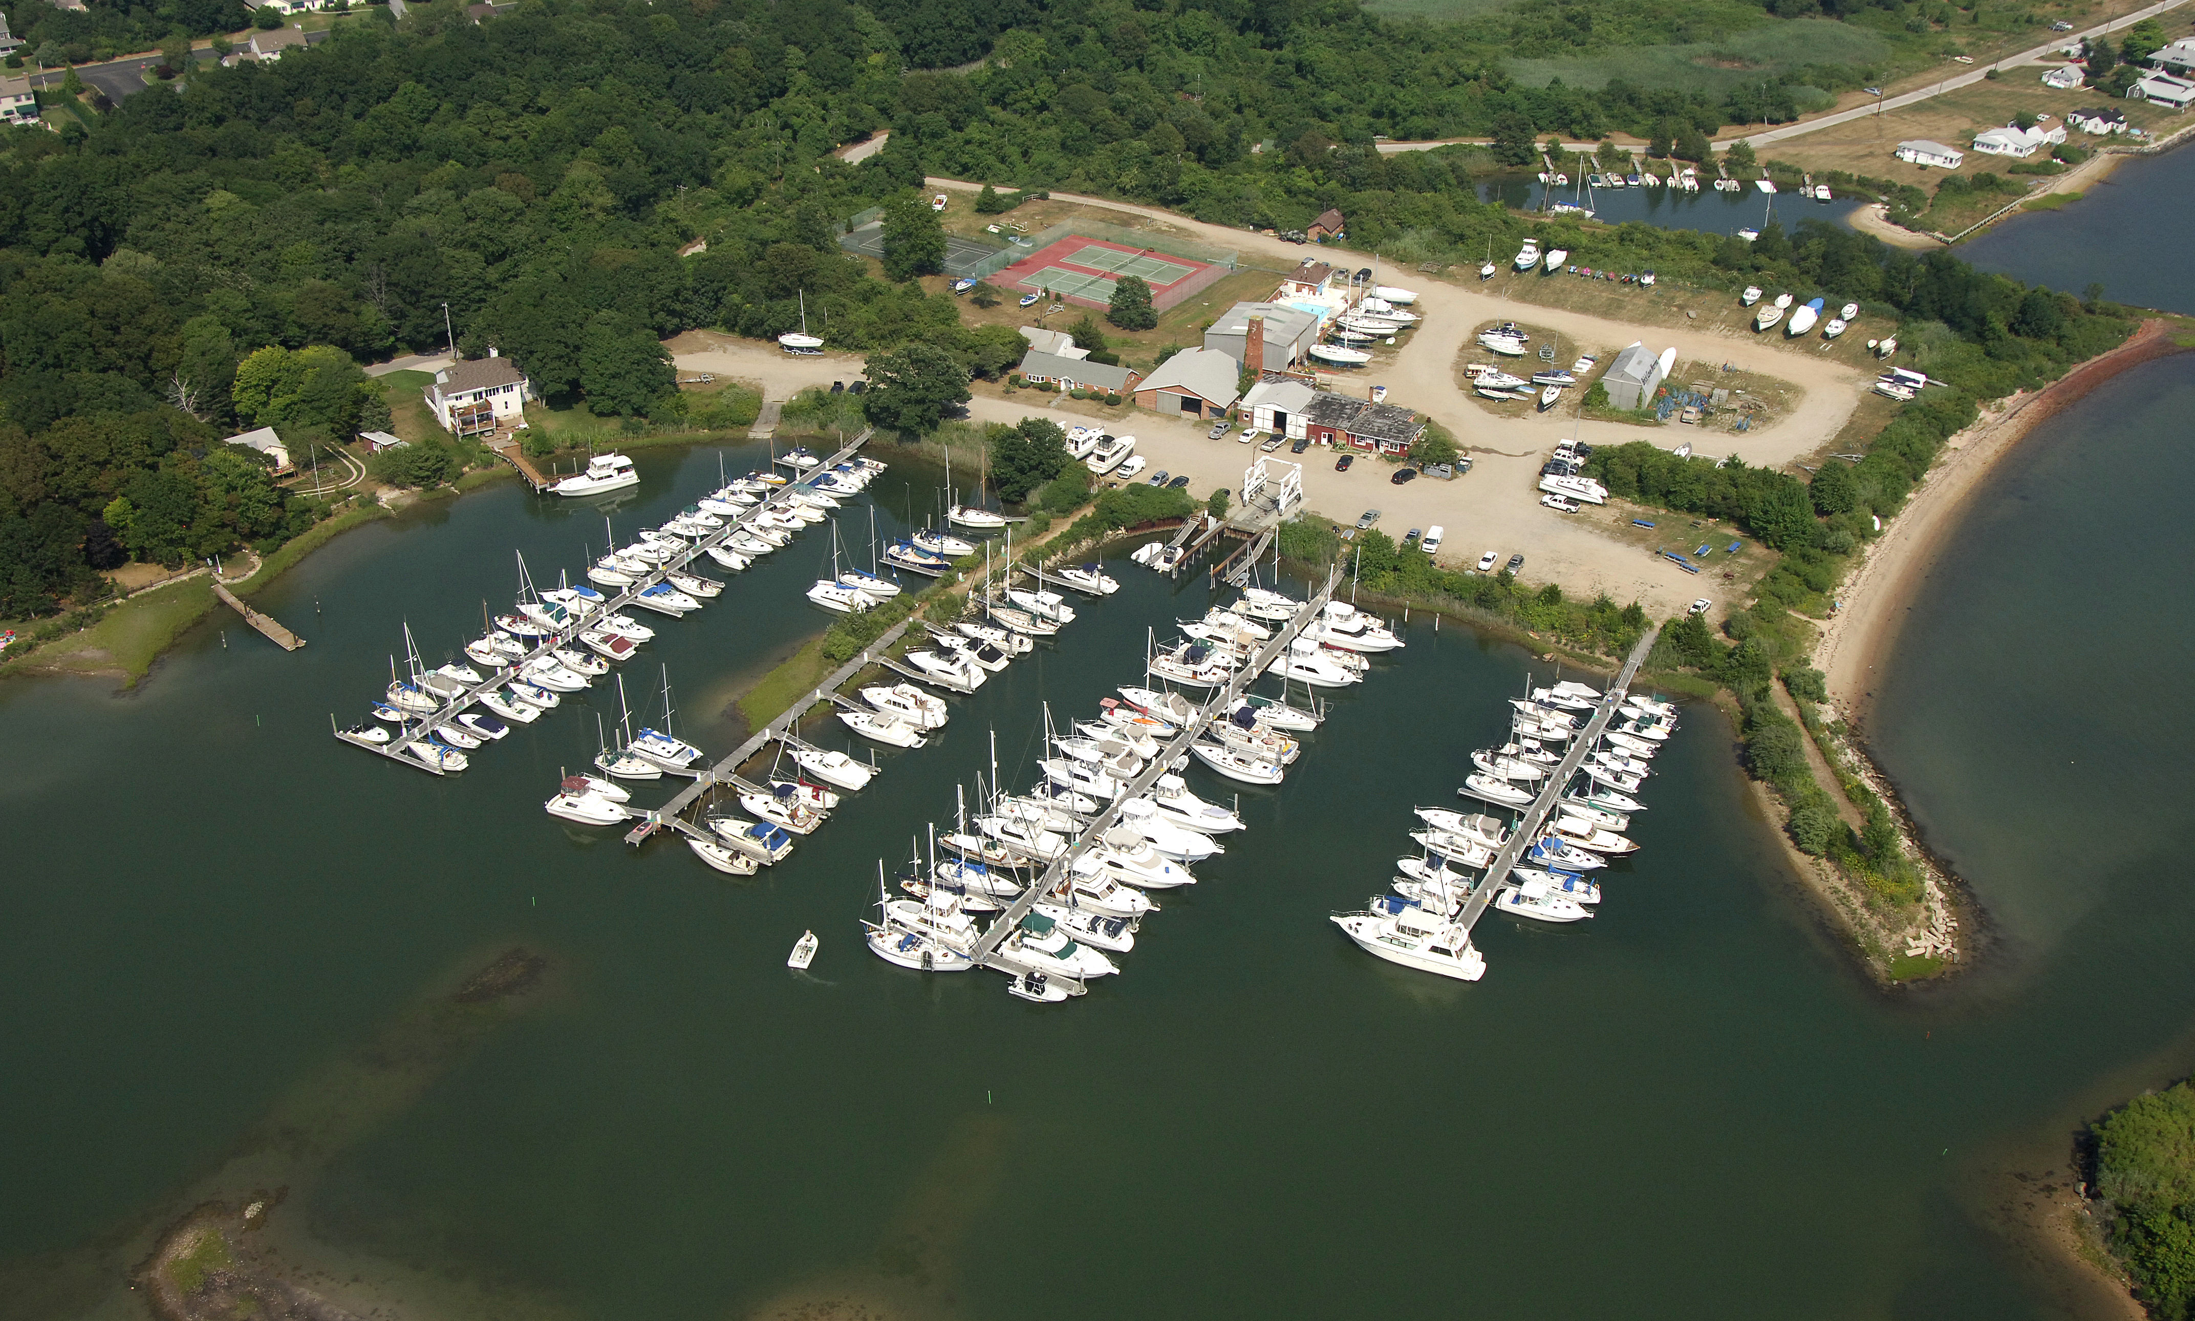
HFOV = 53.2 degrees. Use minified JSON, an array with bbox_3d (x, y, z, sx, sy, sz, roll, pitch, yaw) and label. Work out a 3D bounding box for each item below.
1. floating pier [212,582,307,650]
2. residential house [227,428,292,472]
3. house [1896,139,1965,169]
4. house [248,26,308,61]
[{"bbox_3d":[-113.770,-6.000,296.370,3.100,1.100,23.000,-26,39,-38],"label":"floating pier"},{"bbox_3d":[-127.424,-31.532,332.172,8.000,4.800,9.800,-20,36,-31],"label":"residential house"},{"bbox_3d":[182.682,-111.970,481.344,13.000,4.100,6.600,21,35,31],"label":"house"},{"bbox_3d":[-197.140,-148.750,528.570,11.600,5.800,8.400,-18,35,-29],"label":"house"}]

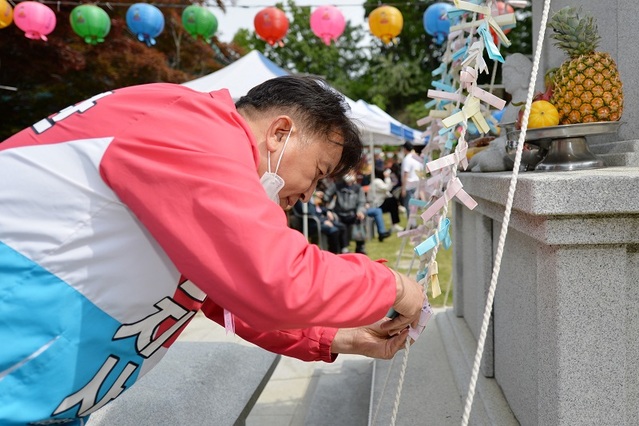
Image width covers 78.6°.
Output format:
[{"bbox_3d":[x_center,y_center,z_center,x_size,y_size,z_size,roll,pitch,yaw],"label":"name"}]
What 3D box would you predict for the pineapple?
[{"bbox_3d":[0.661,-0.359,0.970,0.147,0.295,0.142,1,7,34],"label":"pineapple"}]

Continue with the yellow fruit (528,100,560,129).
[{"bbox_3d":[0.560,-0.246,0.975,0.070,0.069,0.080,0,7,30],"label":"yellow fruit"}]

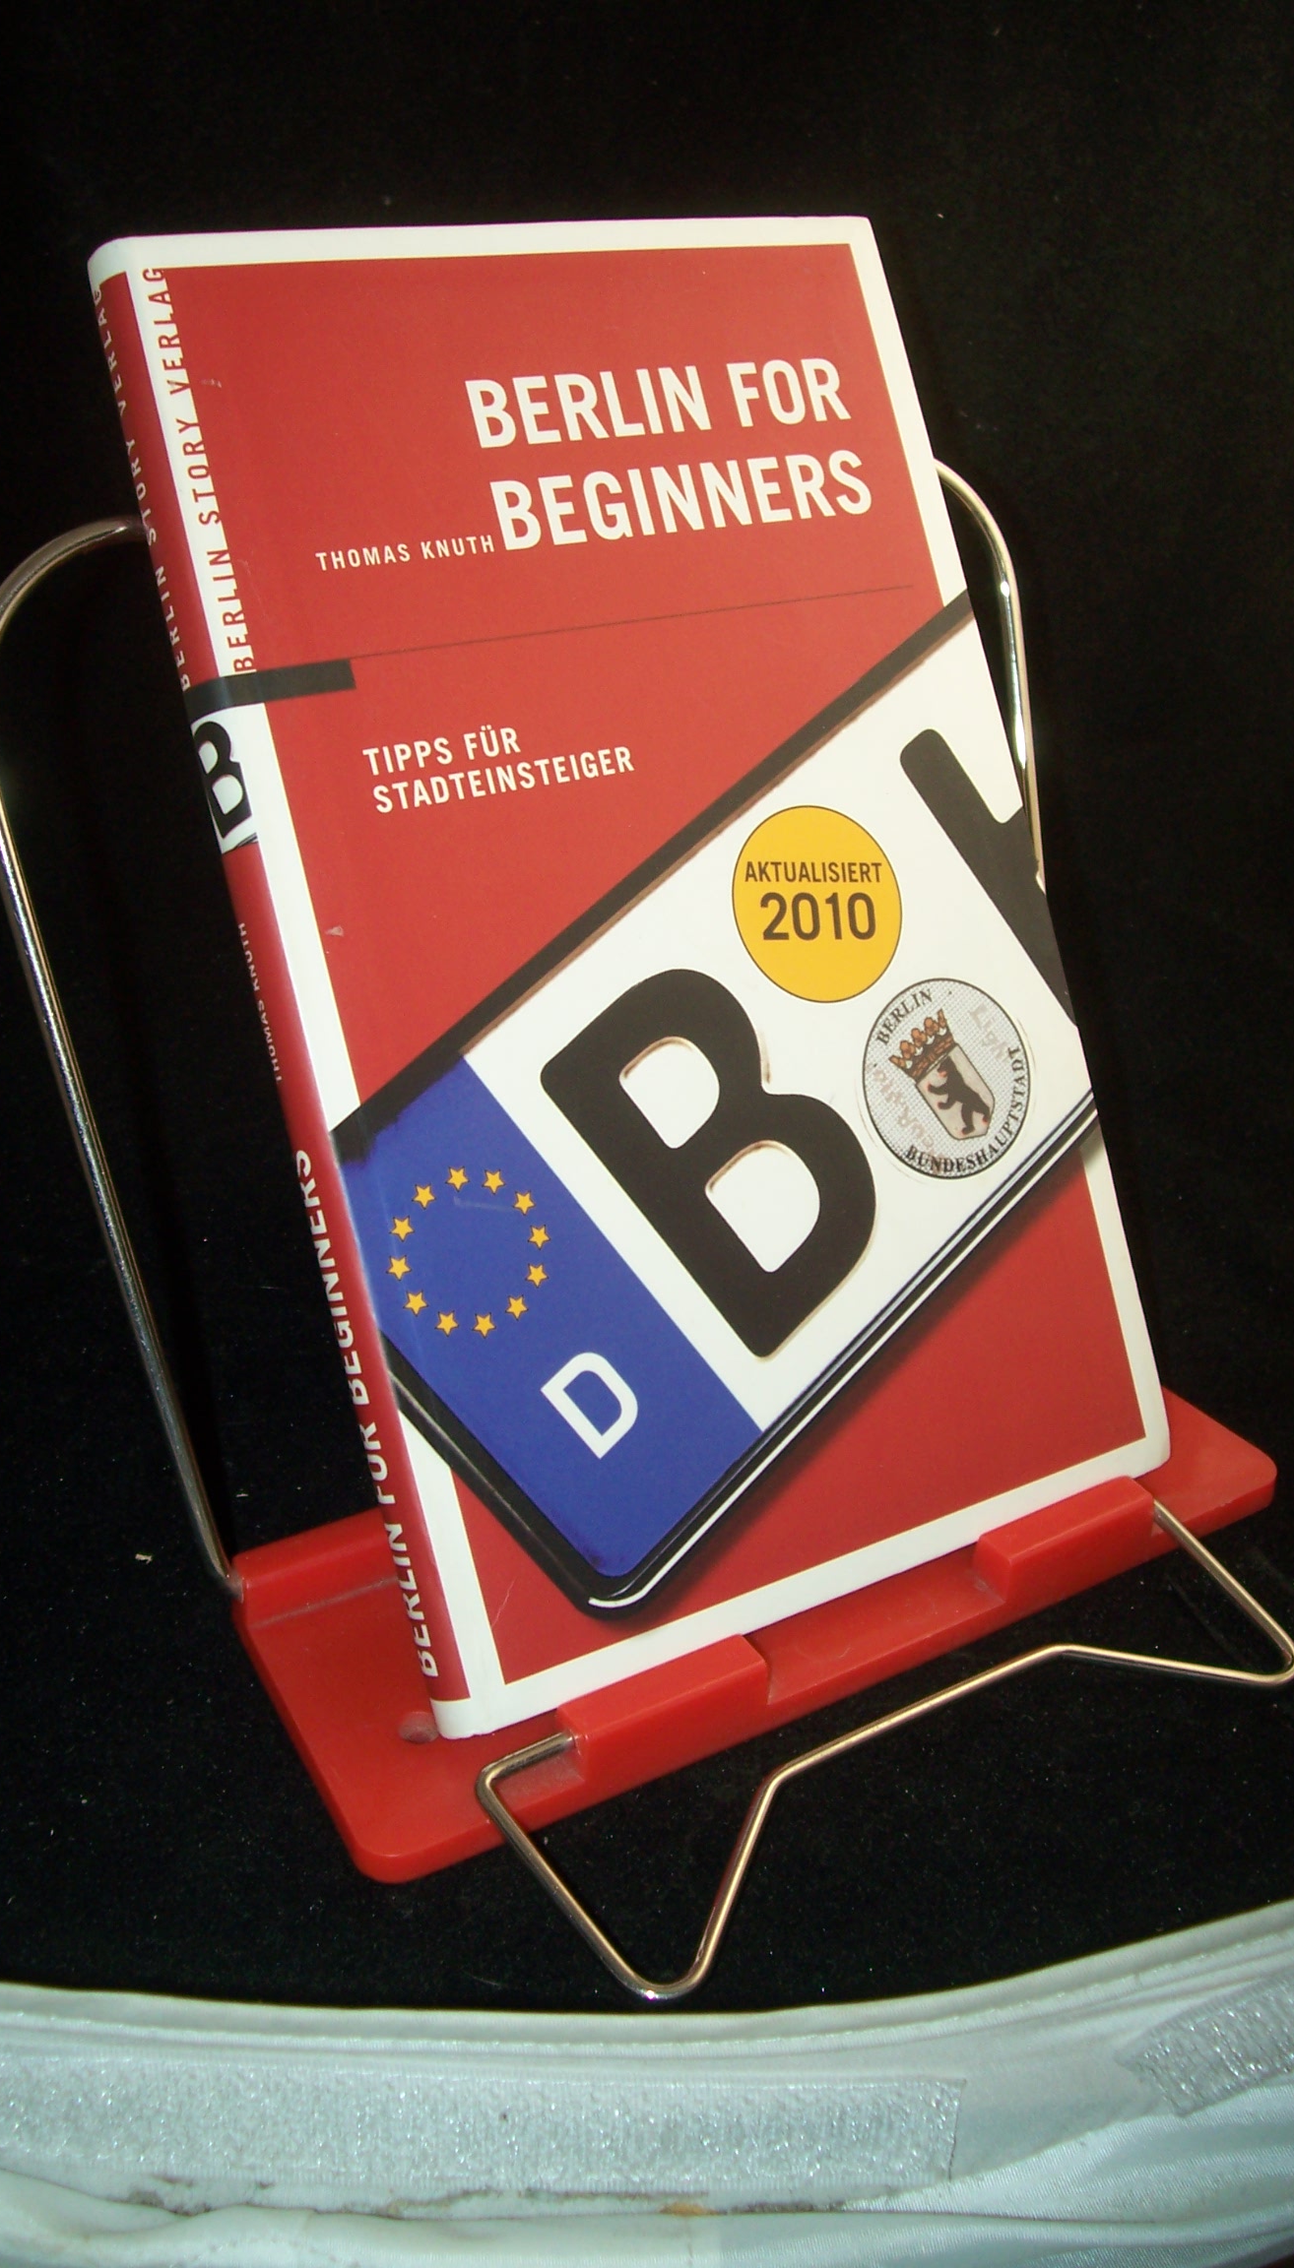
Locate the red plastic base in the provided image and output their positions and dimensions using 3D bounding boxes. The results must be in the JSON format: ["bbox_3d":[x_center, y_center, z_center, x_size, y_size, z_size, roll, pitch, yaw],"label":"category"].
[{"bbox_3d":[0.021,0.059,0.332,0.158,0.014,0.051,-15,38,-29],"label":"red plastic base"}]

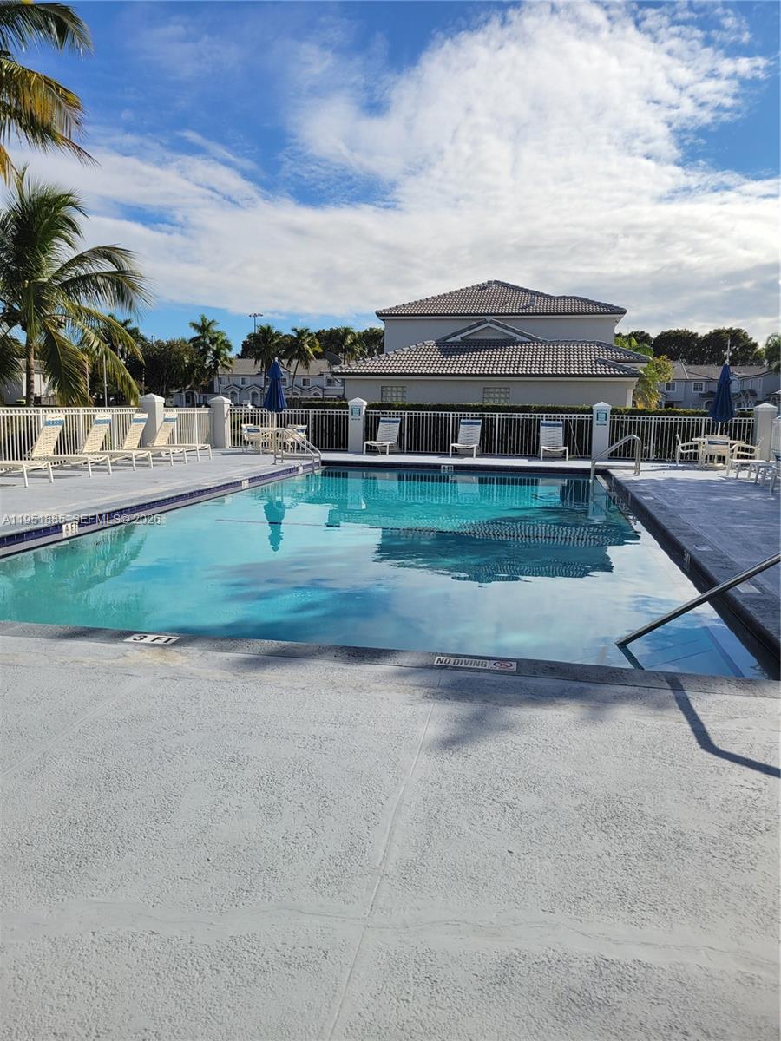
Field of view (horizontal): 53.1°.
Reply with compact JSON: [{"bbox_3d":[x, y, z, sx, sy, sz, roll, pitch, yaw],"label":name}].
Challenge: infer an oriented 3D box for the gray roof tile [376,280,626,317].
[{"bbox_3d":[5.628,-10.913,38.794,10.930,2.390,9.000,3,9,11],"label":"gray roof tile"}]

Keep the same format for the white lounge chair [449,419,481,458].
[{"bbox_3d":[2.181,-2.300,21.971,0.680,1.020,1.400,3,9,16],"label":"white lounge chair"}]

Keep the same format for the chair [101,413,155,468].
[{"bbox_3d":[-5.890,-1.657,16.493,1.620,1.120,0.690,3,9,11],"label":"chair"}]

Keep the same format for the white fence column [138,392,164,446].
[{"bbox_3d":[-6.186,-2.470,20.262,0.470,1.630,0.470,3,9,11],"label":"white fence column"}]

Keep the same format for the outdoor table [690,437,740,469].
[{"bbox_3d":[8.417,-1.748,20.122,1.200,0.710,1.200,3,9,11],"label":"outdoor table"}]

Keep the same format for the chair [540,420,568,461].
[{"bbox_3d":[4.502,-2.175,21.394,0.680,1.020,1.400,3,9,11],"label":"chair"}]

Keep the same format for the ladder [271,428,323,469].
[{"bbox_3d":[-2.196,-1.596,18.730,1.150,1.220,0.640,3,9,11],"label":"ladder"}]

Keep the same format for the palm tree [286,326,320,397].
[{"bbox_3d":[-9.686,-16.401,86.009,4.100,9.740,4.100,3,9,11],"label":"palm tree"}]

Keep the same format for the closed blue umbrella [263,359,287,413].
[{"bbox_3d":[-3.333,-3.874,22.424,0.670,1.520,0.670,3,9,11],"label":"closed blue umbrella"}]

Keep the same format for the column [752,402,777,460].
[{"bbox_3d":[9.920,-2.271,20.716,0.460,1.585,0.460,3,9,11],"label":"column"}]

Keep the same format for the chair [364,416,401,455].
[{"bbox_3d":[-0.182,-2.441,22.651,0.680,1.020,1.400,4,9,19],"label":"chair"}]

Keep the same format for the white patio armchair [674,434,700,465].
[{"bbox_3d":[7.623,-1.808,20.063,0.630,0.820,0.600,3,9,16],"label":"white patio armchair"}]

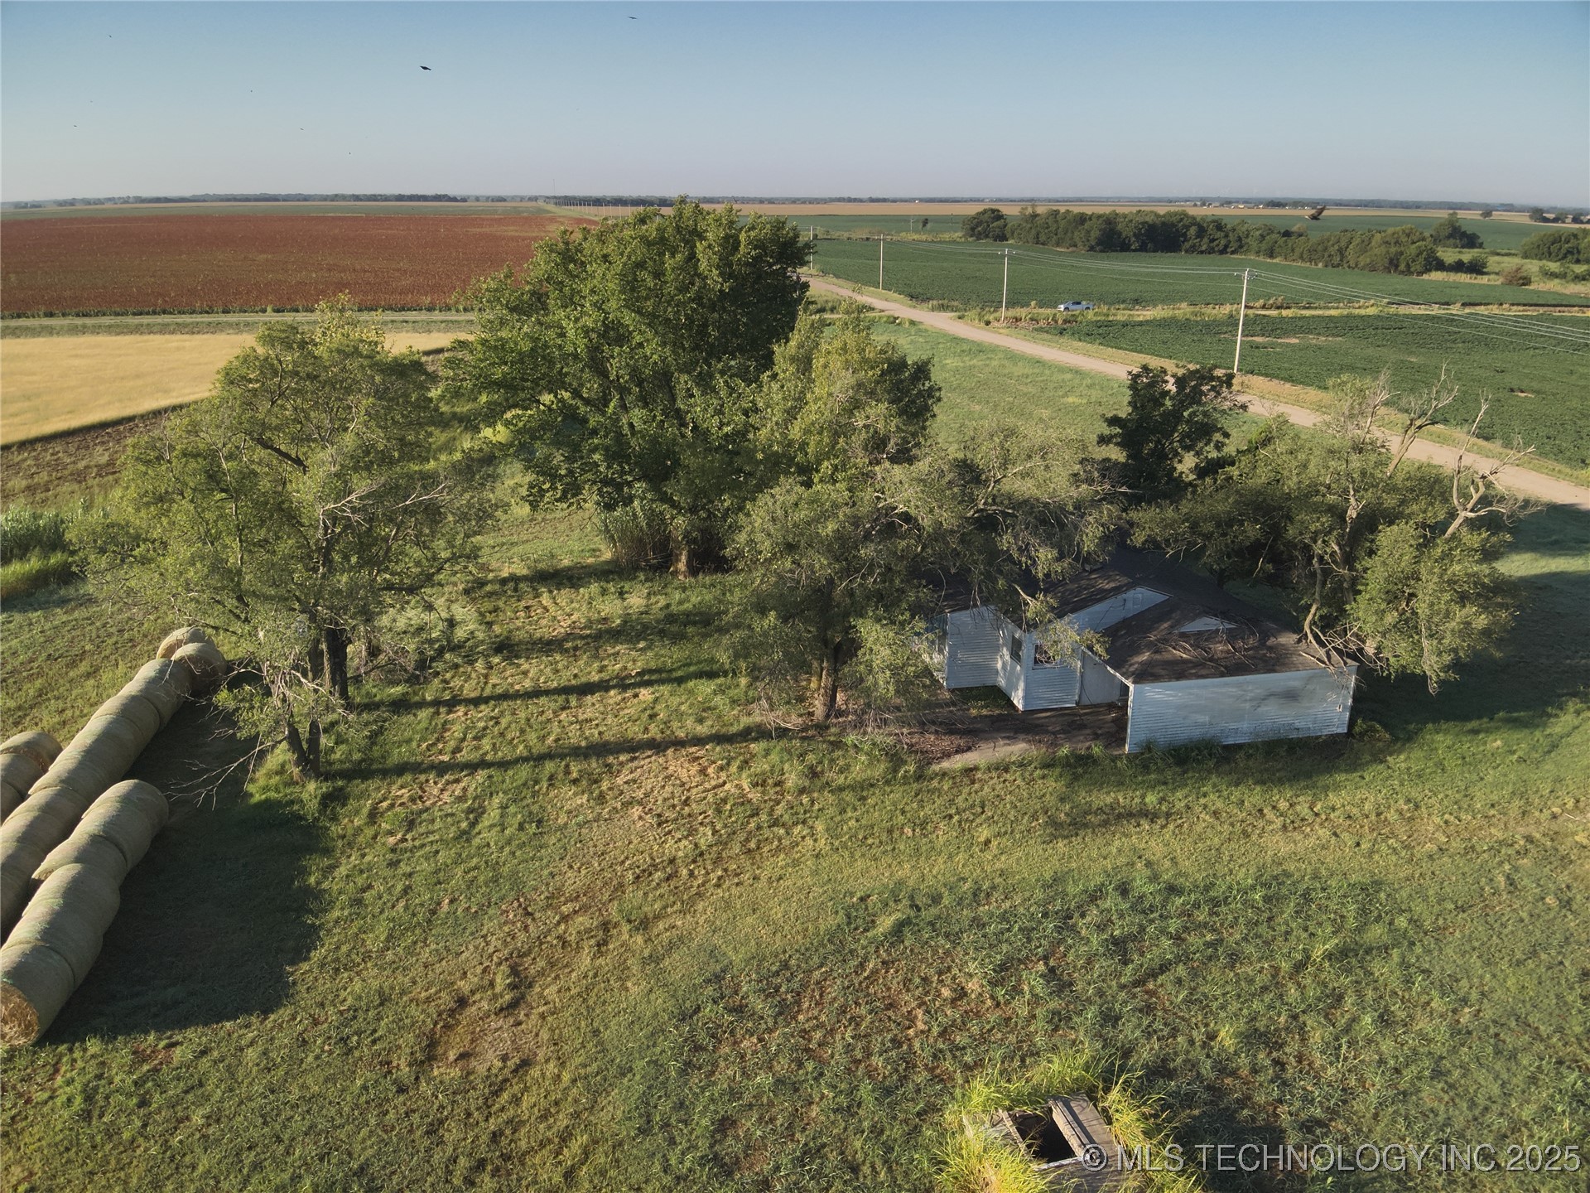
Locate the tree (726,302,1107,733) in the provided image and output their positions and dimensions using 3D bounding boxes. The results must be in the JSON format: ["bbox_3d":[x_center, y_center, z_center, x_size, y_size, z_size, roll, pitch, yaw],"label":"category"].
[{"bbox_3d":[3.962,-2.676,38.345,13.200,13.400,11.800,0,20,0],"label":"tree"}]

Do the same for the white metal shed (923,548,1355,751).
[{"bbox_3d":[11.716,0.893,41.659,12.500,4.500,12.400,-4,20,-10],"label":"white metal shed"}]

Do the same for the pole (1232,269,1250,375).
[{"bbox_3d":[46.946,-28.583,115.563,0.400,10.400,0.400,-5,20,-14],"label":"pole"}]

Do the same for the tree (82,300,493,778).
[{"bbox_3d":[-16.537,-2.261,36.369,13.200,13.800,12.000,-9,22,-24],"label":"tree"}]

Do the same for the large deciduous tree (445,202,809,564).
[{"bbox_3d":[-7.331,-9.395,51.340,17.000,17.200,15.500,0,20,0],"label":"large deciduous tree"}]

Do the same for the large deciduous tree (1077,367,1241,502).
[{"bbox_3d":[16.356,-5.681,51.608,7.600,10.200,7.200,0,20,0],"label":"large deciduous tree"}]

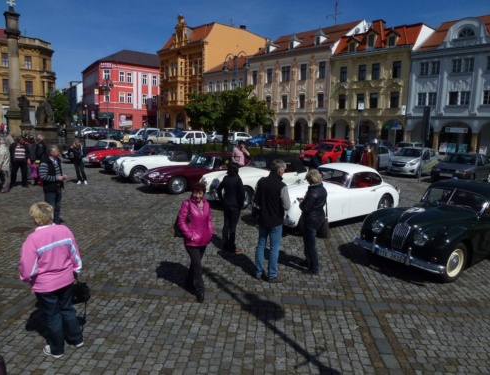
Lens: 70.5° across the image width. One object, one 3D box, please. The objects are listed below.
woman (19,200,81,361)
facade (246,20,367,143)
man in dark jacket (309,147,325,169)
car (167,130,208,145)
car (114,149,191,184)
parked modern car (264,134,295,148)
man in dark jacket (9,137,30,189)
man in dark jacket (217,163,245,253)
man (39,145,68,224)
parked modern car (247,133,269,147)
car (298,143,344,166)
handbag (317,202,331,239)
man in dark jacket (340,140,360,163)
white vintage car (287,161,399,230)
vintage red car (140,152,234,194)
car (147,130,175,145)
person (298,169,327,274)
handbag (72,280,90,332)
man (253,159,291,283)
[{"bbox_3d":[-1.912,0.917,3.447,0.570,1.555,0.420,-7,14,-40],"label":"woman"},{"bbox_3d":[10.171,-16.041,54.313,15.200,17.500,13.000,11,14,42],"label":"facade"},{"bbox_3d":[2.263,-0.354,10.576,0.520,1.665,0.450,-6,13,-36],"label":"man in dark jacket"},{"bbox_3d":[-5.872,-5.325,36.676,3.800,1.500,1.650,-7,13,-41],"label":"car"},{"bbox_3d":[-3.237,-1.045,14.755,4.420,1.340,1.580,-5,12,-32],"label":"car"},{"bbox_3d":[3.835,-4.676,34.865,1.680,1.420,3.950,11,14,41],"label":"parked modern car"},{"bbox_3d":[-7.852,-0.896,12.056,0.560,1.716,0.400,0,11,-7],"label":"man in dark jacket"},{"bbox_3d":[-0.216,0.364,6.386,0.500,1.656,0.360,6,11,24],"label":"man in dark jacket"},{"bbox_3d":[-4.364,-0.073,7.882,0.420,1.777,0.520,8,12,31],"label":"man"},{"bbox_3d":[1.848,-5.201,37.180,1.720,1.450,4.150,10,13,43],"label":"parked modern car"},{"bbox_3d":[5.218,-2.025,21.244,4.150,1.440,1.700,-7,14,-40],"label":"car"},{"bbox_3d":[1.310,0.547,5.750,0.280,0.580,0.140,7,11,30],"label":"handbag"},{"bbox_3d":[4.730,-1.205,15.712,0.580,1.773,0.360,7,11,26],"label":"man in dark jacket"},{"bbox_3d":[2.394,0.129,9.019,4.500,1.400,1.640,-6,13,-36],"label":"white vintage car"},{"bbox_3d":[-1.710,-0.588,13.498,4.450,1.240,1.660,-5,11,-32],"label":"vintage red car"},{"bbox_3d":[-8.778,-5.358,37.476,4.050,1.400,1.620,1,10,-1],"label":"car"},{"bbox_3d":[1.070,0.560,5.420,0.430,1.670,0.500,8,12,32],"label":"person"},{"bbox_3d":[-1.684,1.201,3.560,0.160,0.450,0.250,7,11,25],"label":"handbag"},{"bbox_3d":[0.405,0.508,5.148,0.400,1.852,0.530,-8,14,-41],"label":"man"}]

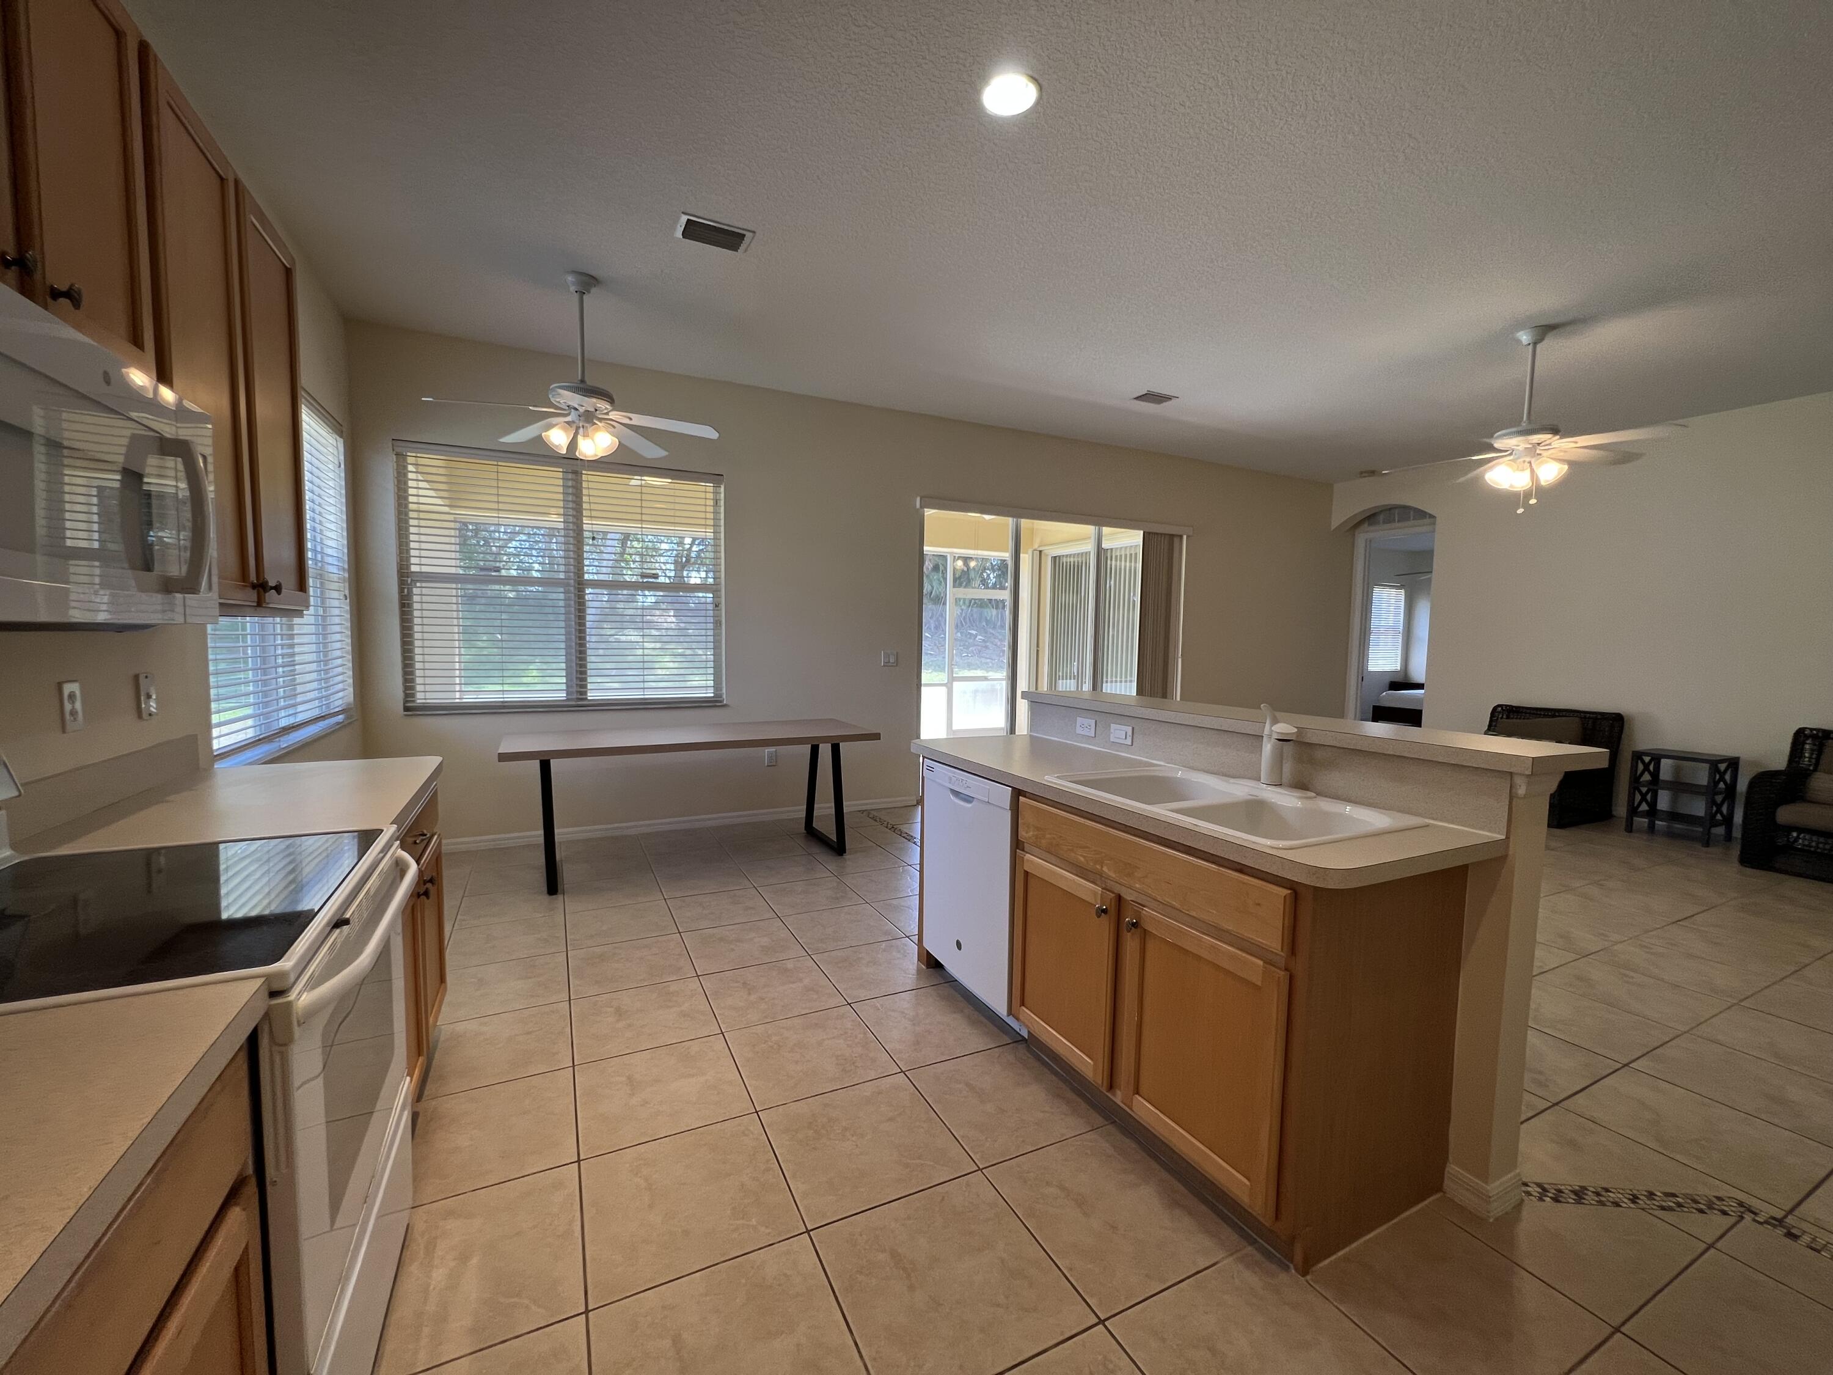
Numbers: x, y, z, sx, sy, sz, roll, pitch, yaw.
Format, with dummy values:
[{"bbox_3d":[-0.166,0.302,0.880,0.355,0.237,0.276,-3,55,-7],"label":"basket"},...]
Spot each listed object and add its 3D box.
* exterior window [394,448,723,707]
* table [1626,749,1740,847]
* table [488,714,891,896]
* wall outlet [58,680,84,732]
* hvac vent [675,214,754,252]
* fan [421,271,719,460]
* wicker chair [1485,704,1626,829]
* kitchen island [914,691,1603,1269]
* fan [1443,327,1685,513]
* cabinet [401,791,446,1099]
[{"bbox_3d":[-2.146,-0.637,4.364,1.817,1.519,0.060,-1,5,-26],"label":"exterior window"},{"bbox_3d":[5.327,0.764,4.794,0.338,0.586,0.417,-2,5,-27],"label":"table"},{"bbox_3d":[-1.338,0.649,4.210,2.046,0.745,0.755,-2,5,-27],"label":"table"},{"bbox_3d":[-1.941,0.047,1.584,0.012,0.115,0.070,-2,5,-27],"label":"wall outlet"},{"bbox_3d":[-0.846,-1.906,2.901,0.298,0.020,0.184,-2,5,-27],"label":"hvac vent"},{"bbox_3d":[-1.608,-1.521,3.292,1.291,0.854,1.271,-2,5,-27],"label":"fan"},{"bbox_3d":[4.915,0.588,5.486,0.814,0.824,0.804,-2,5,-27],"label":"wicker chair"},{"bbox_3d":[0.820,0.643,2.310,1.023,1.092,1.817,-2,5,-27],"label":"kitchen island"},{"bbox_3d":[3.326,-1.442,3.750,1.271,0.963,1.271,-2,5,-27],"label":"fan"},{"bbox_3d":[-1.716,0.756,1.857,0.606,0.874,0.894,-2,5,-27],"label":"cabinet"}]

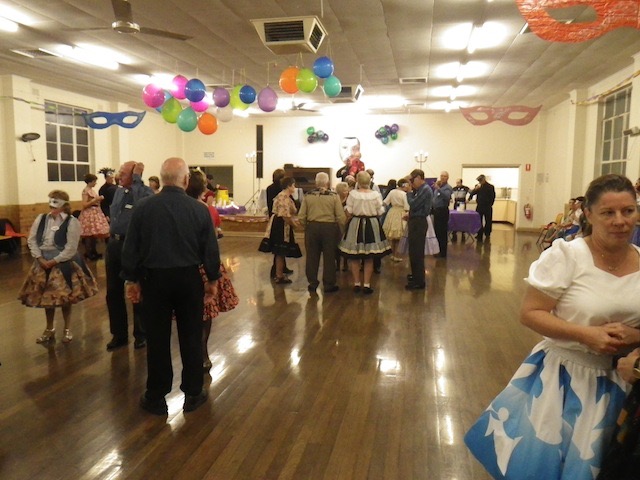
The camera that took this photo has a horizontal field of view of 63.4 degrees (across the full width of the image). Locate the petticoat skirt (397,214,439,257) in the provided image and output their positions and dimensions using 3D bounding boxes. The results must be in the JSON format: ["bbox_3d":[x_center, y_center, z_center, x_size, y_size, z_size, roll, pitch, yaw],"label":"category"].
[{"bbox_3d":[2.063,-0.105,10.900,0.860,0.860,0.820,3,7,18],"label":"petticoat skirt"}]

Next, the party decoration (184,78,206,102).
[{"bbox_3d":[-1.757,-2.102,7.300,0.307,0.338,0.307,2,7,11],"label":"party decoration"}]

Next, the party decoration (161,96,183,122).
[{"bbox_3d":[-2.365,-2.084,8.300,0.325,0.410,0.325,2,6,11],"label":"party decoration"}]

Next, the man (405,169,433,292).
[{"bbox_3d":[1.458,-0.177,7.663,0.420,1.720,0.470,0,7,0],"label":"man"}]

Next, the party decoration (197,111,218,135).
[{"bbox_3d":[-1.655,-1.733,7.700,0.300,0.330,0.300,-1,7,-12],"label":"party decoration"}]

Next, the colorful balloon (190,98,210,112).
[{"bbox_3d":[-1.874,-2.159,8.100,0.300,0.350,0.300,-1,7,-13],"label":"colorful balloon"}]

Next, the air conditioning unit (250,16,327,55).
[{"bbox_3d":[-0.404,-2.878,7.377,0.915,0.280,0.915,2,6,11],"label":"air conditioning unit"}]

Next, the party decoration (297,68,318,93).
[{"bbox_3d":[-0.174,-2.214,7.200,0.292,0.348,0.292,0,7,0],"label":"party decoration"}]

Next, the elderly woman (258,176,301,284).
[{"bbox_3d":[-0.635,-0.156,8.124,0.670,1.640,0.600,-2,7,-20],"label":"elderly woman"}]

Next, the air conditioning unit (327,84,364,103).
[{"bbox_3d":[0.498,-3.261,11.696,0.860,0.310,0.850,2,7,11],"label":"air conditioning unit"}]

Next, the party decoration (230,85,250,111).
[{"bbox_3d":[-1.346,-2.422,8.800,0.340,0.440,0.340,-1,7,-9],"label":"party decoration"}]

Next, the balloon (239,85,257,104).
[{"bbox_3d":[-1.188,-2.412,8.600,0.285,0.325,0.285,0,7,-8],"label":"balloon"}]

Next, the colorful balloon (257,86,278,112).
[{"bbox_3d":[-0.827,-2.233,8.200,0.320,0.405,0.320,1,6,0],"label":"colorful balloon"}]

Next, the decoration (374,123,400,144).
[{"bbox_3d":[2.103,-3.302,16.126,0.770,0.660,0.420,2,7,11],"label":"decoration"}]

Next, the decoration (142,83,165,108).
[{"bbox_3d":[-2.307,-2.003,7.200,0.317,0.348,0.317,2,7,11],"label":"decoration"}]

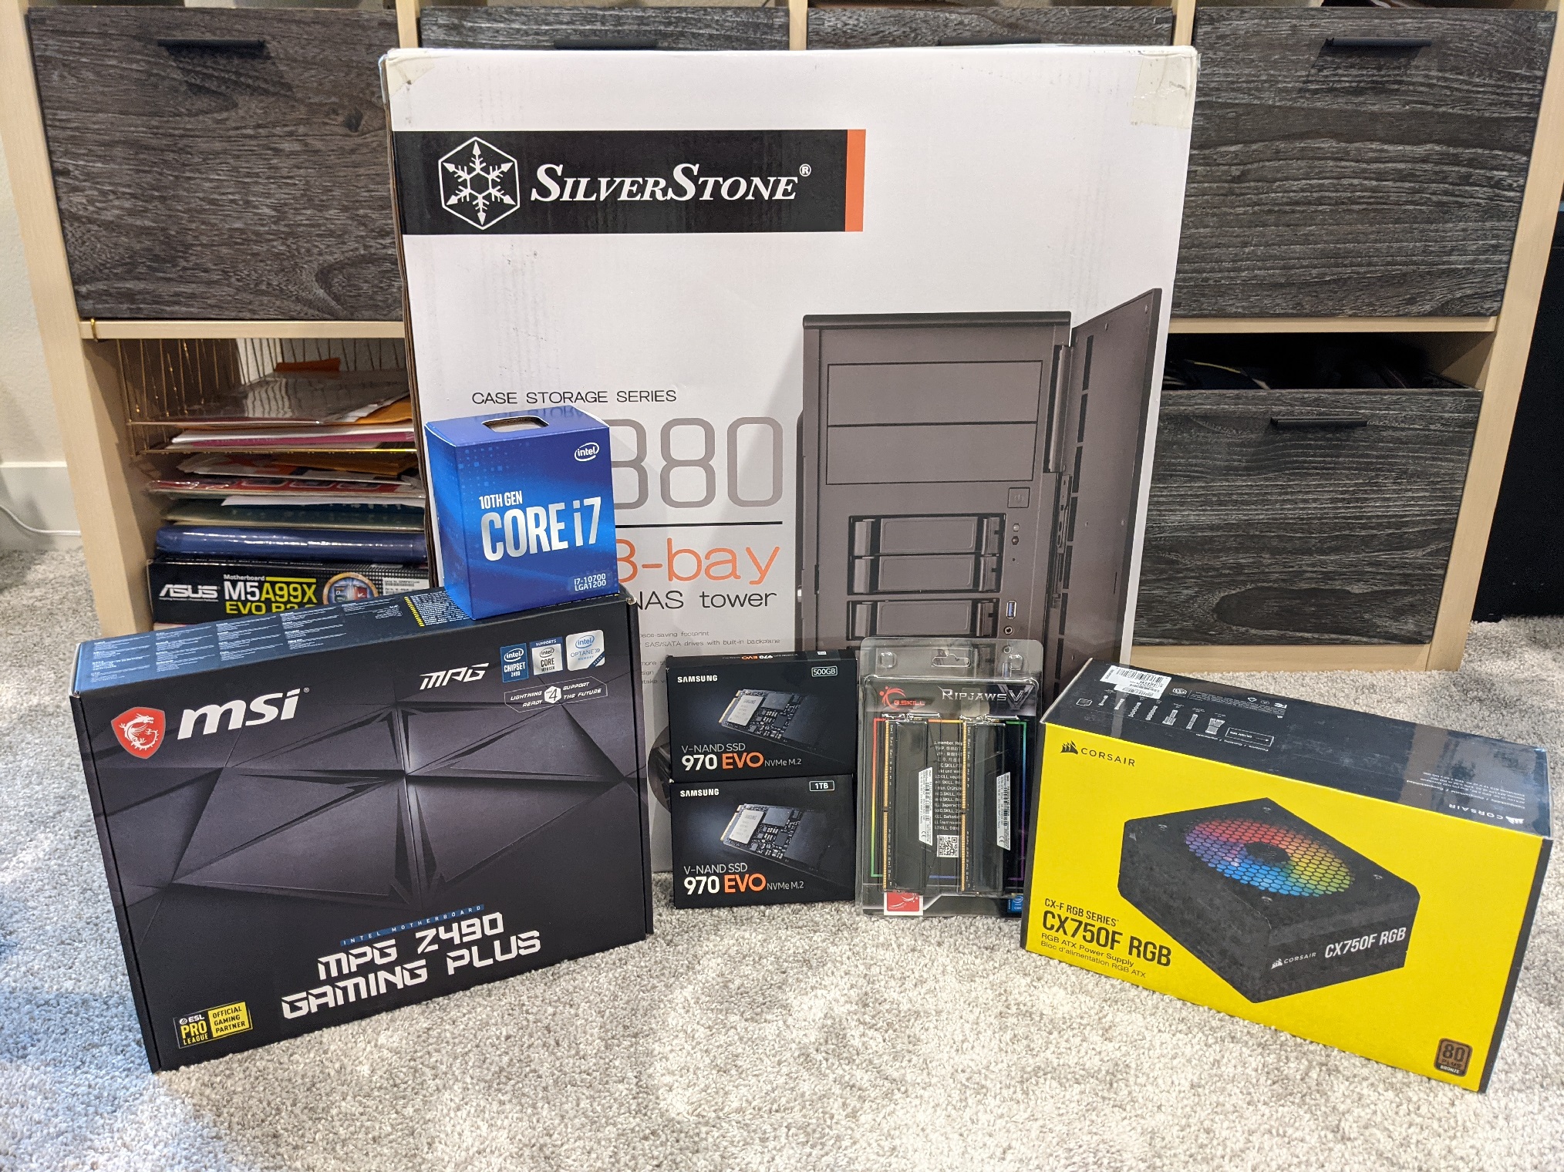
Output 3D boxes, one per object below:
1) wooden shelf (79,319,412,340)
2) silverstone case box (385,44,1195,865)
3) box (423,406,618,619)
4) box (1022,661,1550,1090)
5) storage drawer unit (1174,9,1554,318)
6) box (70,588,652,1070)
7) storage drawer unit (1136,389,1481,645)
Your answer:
[{"bbox_3d":[-0.516,-0.311,1.357,0.335,0.017,0.370,0,20,-1],"label":"wooden shelf"},{"bbox_3d":[0.004,-0.108,1.024,0.522,0.613,0.290,-1,21,-3],"label":"silverstone case box"},{"bbox_3d":[-0.171,-0.050,0.812,0.101,0.115,0.067,-12,24,-28],"label":"box"},{"bbox_3d":[0.338,0.186,0.846,0.300,0.185,0.122,11,23,27],"label":"box"},{"bbox_3d":[0.537,-0.456,1.332,0.332,0.277,0.370,0,20,-1],"label":"storage drawer unit"},{"bbox_3d":[-0.265,0.149,0.824,0.326,0.268,0.075,-9,23,-23],"label":"box"},{"bbox_3d":[0.536,-0.126,1.451,0.332,0.277,0.370,0,20,-1],"label":"storage drawer unit"}]

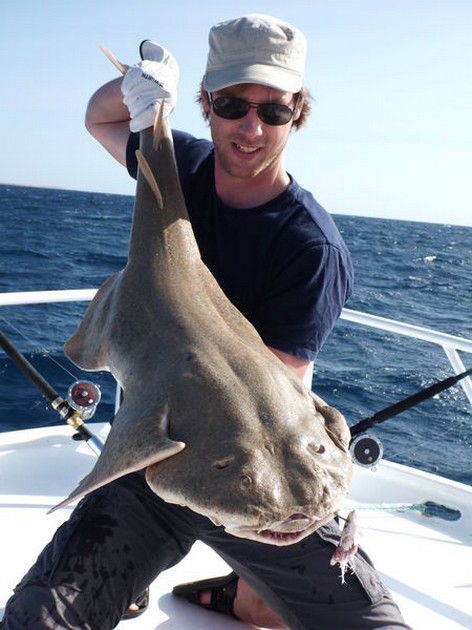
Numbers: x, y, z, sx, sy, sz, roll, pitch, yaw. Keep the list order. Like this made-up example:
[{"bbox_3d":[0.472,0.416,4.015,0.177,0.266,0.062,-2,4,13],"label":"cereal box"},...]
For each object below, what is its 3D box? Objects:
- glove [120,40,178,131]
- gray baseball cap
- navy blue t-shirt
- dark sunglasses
[{"bbox_3d":[-0.138,-0.366,1.370,0.098,0.145,0.115,3,13,-1],"label":"glove"},{"bbox_3d":[0.034,-0.447,1.450,0.175,0.130,0.250,3,18,-2],"label":"gray baseball cap"},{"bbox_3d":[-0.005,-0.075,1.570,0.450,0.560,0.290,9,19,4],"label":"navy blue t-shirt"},{"bbox_3d":[0.030,-0.355,1.415,0.142,0.048,0.135,6,25,-4],"label":"dark sunglasses"}]

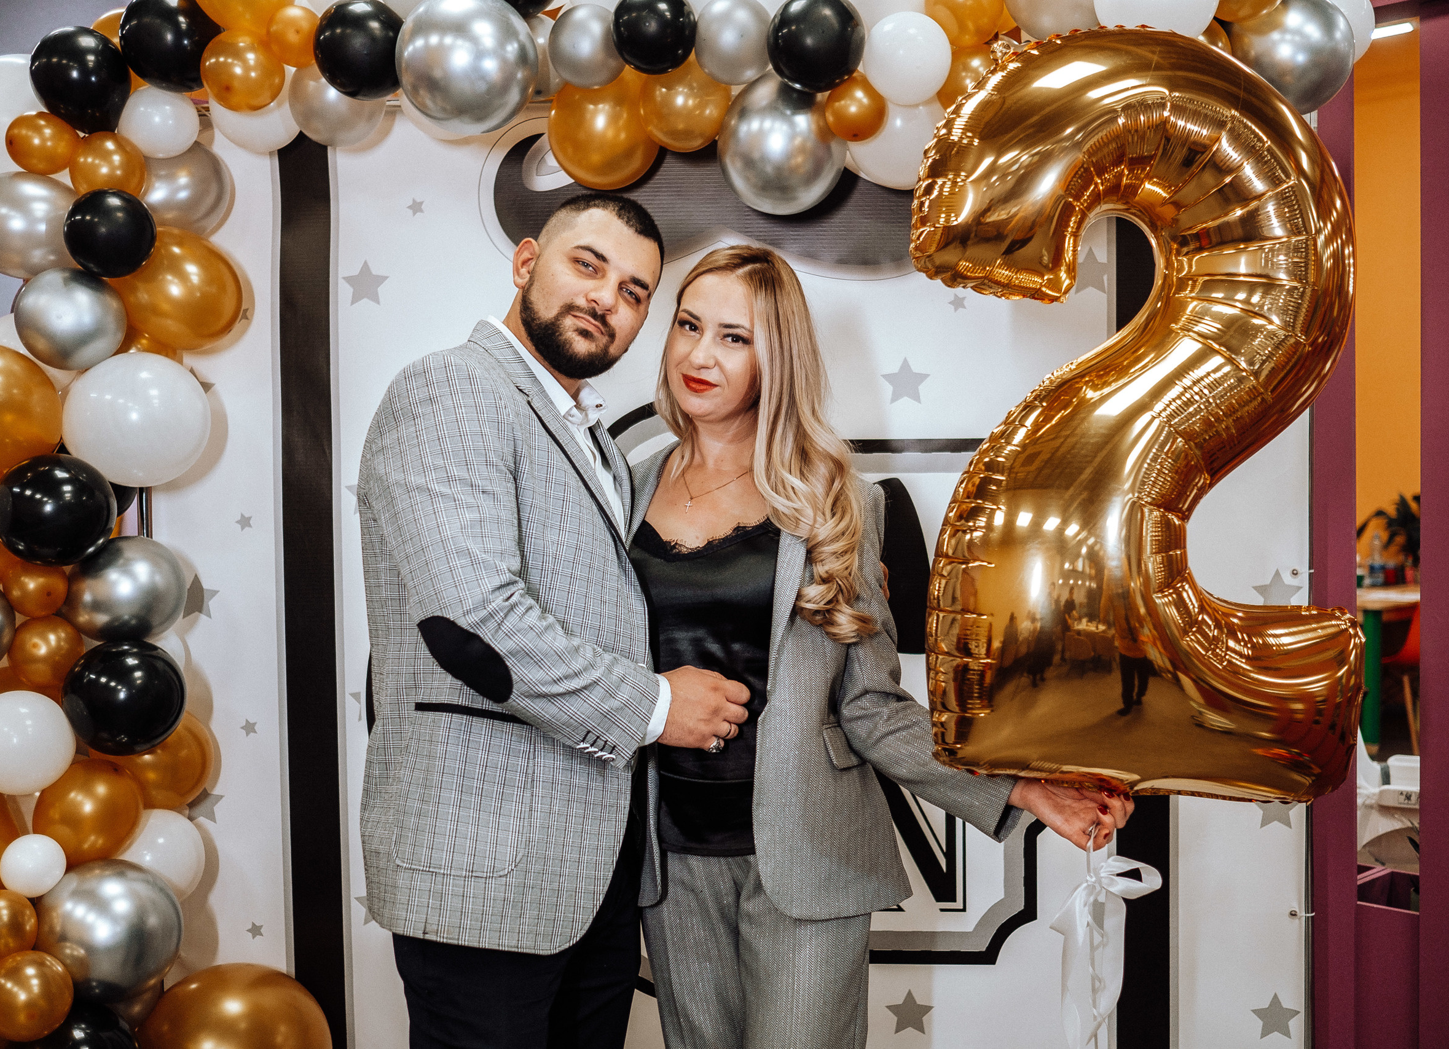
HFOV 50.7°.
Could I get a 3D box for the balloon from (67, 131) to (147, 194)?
[{"bbox_3d":[-0.975,-0.563,2.420,0.114,0.120,0.123,0,1,0],"label":"balloon"}]

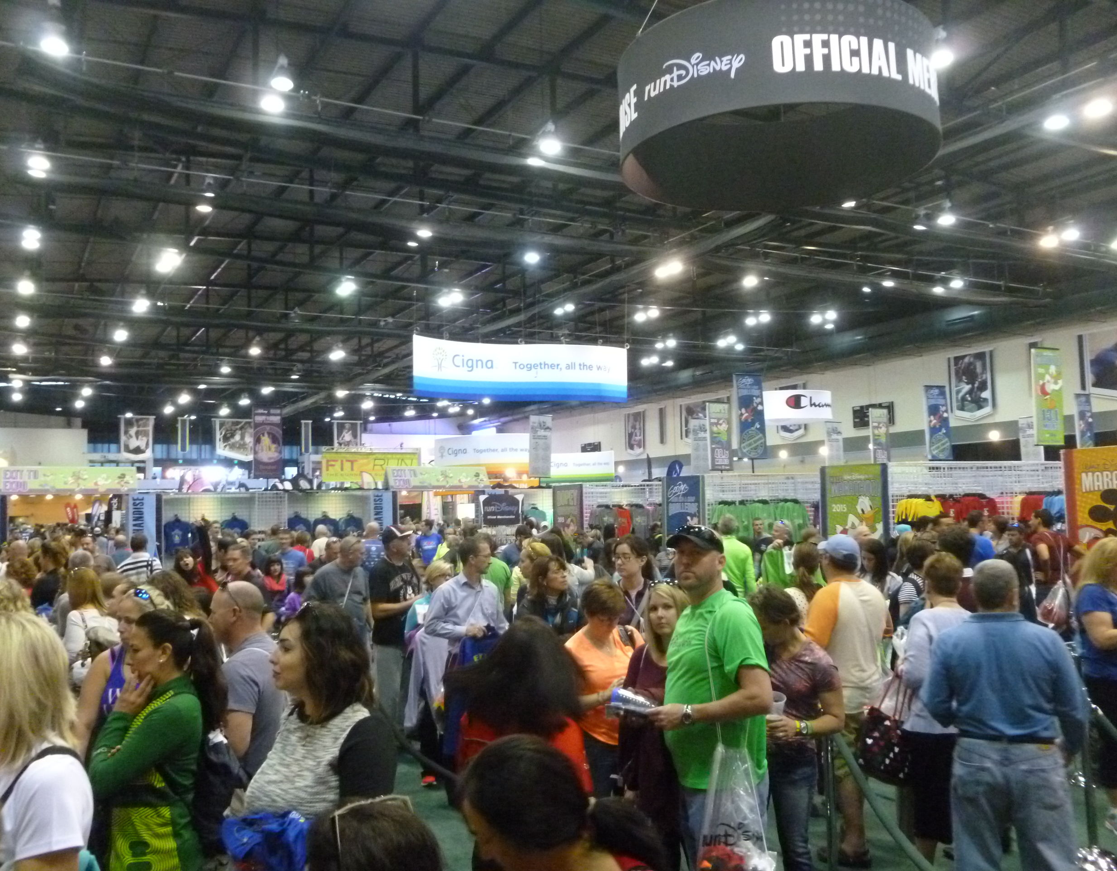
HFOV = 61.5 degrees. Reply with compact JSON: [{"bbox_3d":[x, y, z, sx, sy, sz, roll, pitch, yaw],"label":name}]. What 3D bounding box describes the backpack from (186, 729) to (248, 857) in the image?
[{"bbox_3d":[-1.145,1.200,3.150,0.180,0.400,0.280,0,-4,-24],"label":"backpack"}]

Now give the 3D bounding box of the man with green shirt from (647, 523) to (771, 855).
[{"bbox_3d":[0.622,1.267,3.667,0.500,1.860,0.530,2,-6,-30],"label":"man with green shirt"}]

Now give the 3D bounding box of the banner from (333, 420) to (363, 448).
[{"bbox_3d":[-16.168,0.382,72.000,2.400,3.050,0.080,1,-4,-28],"label":"banner"}]

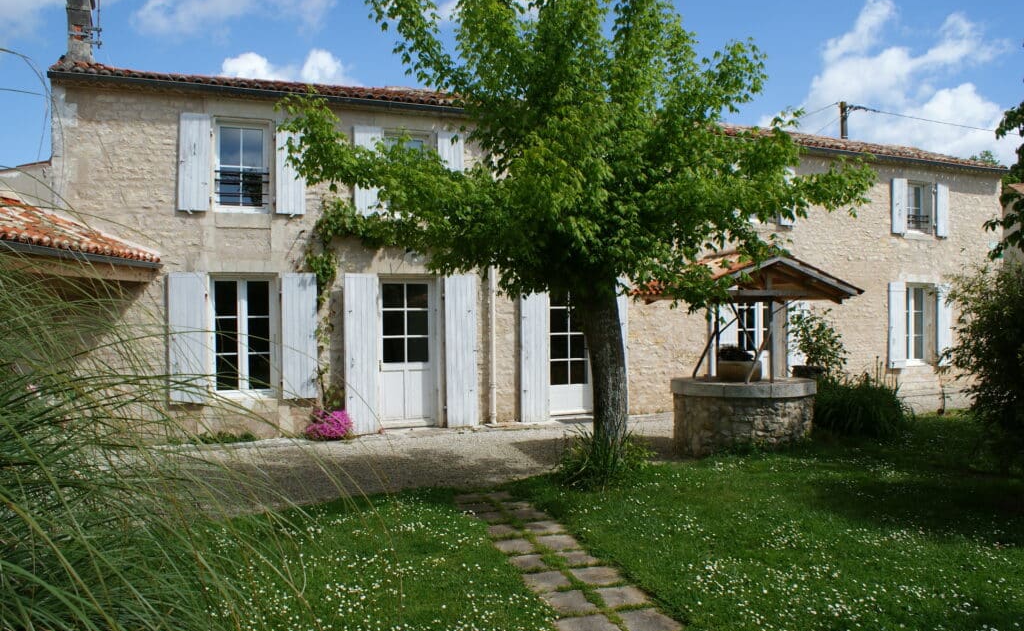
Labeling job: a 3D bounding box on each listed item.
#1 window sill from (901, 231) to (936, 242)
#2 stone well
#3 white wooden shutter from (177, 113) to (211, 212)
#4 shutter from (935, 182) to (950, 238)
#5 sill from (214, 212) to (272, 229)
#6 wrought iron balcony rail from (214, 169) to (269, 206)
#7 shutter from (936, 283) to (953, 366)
[{"bbox_3d":[7.930,-1.520,14.966,0.860,0.130,0.220,-1,0,-23],"label":"window sill"},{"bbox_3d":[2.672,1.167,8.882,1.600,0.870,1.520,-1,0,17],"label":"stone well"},{"bbox_3d":[-4.074,-1.963,9.856,0.360,1.240,0.050,-1,0,-23],"label":"white wooden shutter"},{"bbox_3d":[9.147,-2.224,16.293,0.367,1.148,0.045,-1,0,-23],"label":"shutter"},{"bbox_3d":[-3.759,-1.311,10.769,0.768,0.210,0.250,-1,0,-23],"label":"sill"},{"bbox_3d":[-3.776,-1.787,10.761,0.741,0.464,0.040,-1,0,-23],"label":"wrought iron balcony rail"},{"bbox_3d":[9.215,0.195,16.321,0.433,1.783,0.045,-1,0,-23],"label":"shutter"}]

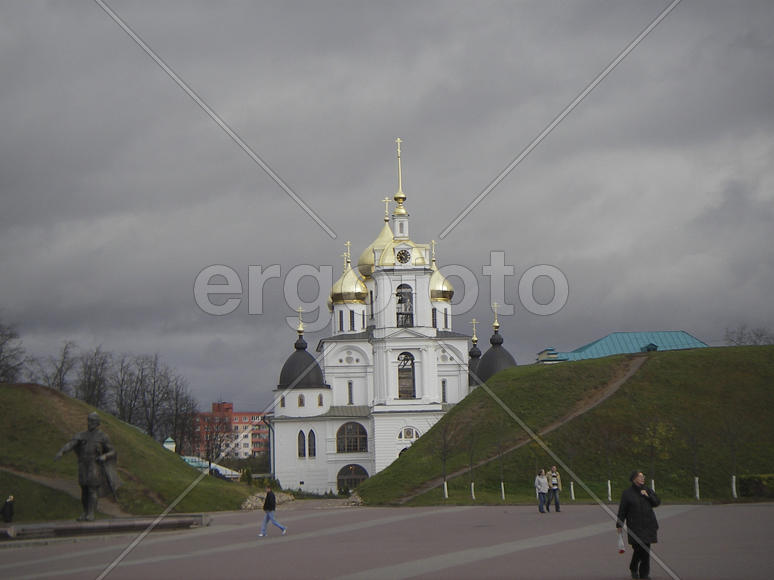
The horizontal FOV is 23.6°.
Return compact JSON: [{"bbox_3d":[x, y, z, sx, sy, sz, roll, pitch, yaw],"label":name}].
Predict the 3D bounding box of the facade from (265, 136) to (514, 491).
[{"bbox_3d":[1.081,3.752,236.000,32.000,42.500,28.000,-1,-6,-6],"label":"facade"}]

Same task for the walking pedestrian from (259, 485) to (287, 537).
[{"bbox_3d":[-3.726,7.207,60.500,0.880,1.690,0.520,-2,-5,-5],"label":"walking pedestrian"}]

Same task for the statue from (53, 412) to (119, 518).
[{"bbox_3d":[-11.723,6.887,72.500,2.350,4.150,1.500,-2,-5,3],"label":"statue"}]

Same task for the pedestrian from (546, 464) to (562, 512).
[{"bbox_3d":[6.327,7.581,70.500,0.600,1.760,0.420,-1,-6,-10],"label":"pedestrian"}]

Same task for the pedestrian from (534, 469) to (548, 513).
[{"bbox_3d":[5.788,7.539,69.500,0.500,1.640,0.360,0,-6,-18],"label":"pedestrian"}]

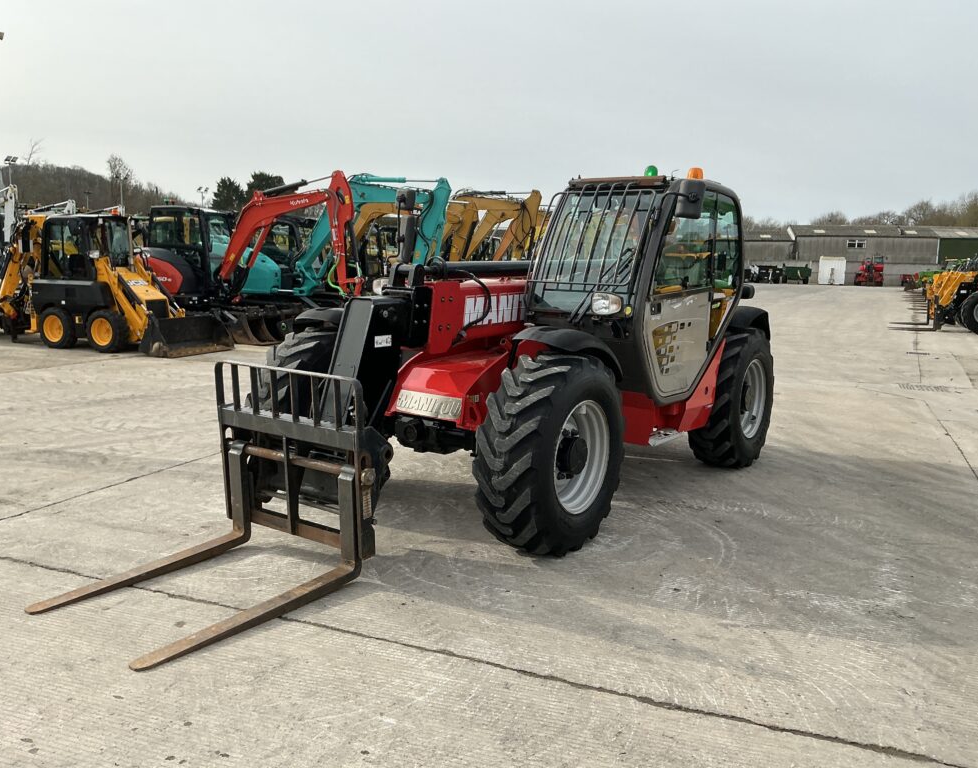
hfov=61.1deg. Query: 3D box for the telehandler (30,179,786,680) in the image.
[{"bbox_3d":[0.002,-0.407,5.821,2.340,2.420,6.070,7,10,36],"label":"telehandler"}]

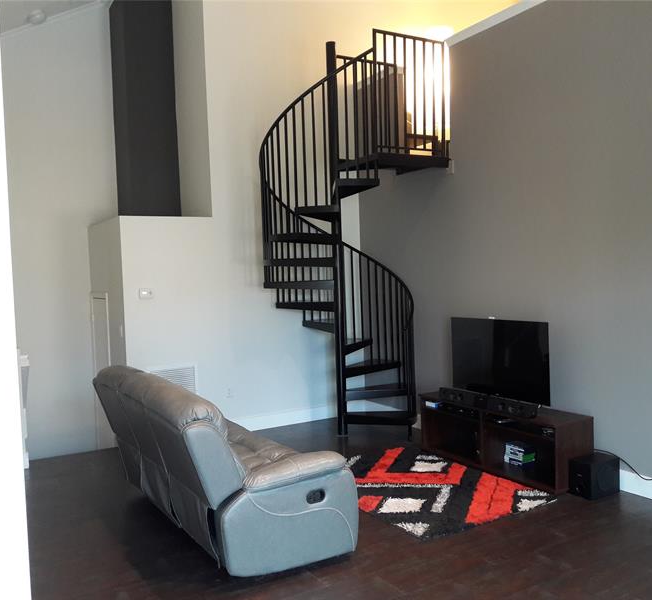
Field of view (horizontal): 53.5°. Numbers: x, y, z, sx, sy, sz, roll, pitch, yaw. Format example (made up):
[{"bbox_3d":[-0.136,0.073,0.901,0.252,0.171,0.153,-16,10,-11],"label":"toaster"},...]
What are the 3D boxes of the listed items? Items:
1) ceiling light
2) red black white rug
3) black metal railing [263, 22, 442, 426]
[{"bbox_3d":[-3.132,-3.058,7.000,0.200,0.120,0.200,-34,17,-25],"label":"ceiling light"},{"bbox_3d":[0.672,1.386,4.947,1.232,0.032,1.779,-3,2,-29],"label":"red black white rug"},{"bbox_3d":[0.134,-0.585,6.411,1.485,3.904,1.592,-3,2,-29],"label":"black metal railing"}]

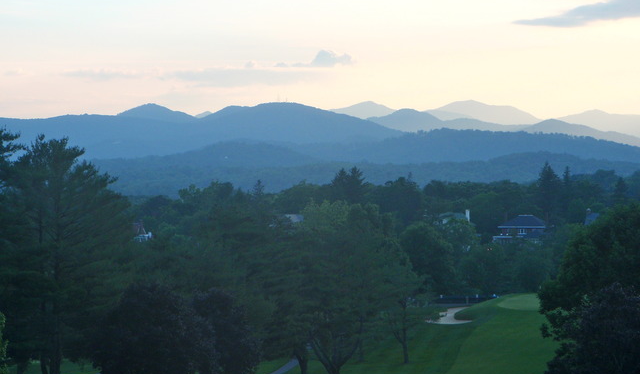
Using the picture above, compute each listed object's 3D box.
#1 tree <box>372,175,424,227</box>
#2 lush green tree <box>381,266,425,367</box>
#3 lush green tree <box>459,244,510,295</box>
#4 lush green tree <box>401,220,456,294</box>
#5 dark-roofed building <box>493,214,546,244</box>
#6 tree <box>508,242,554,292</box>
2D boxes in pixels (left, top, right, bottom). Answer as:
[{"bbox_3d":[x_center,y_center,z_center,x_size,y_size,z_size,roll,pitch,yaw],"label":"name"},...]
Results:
[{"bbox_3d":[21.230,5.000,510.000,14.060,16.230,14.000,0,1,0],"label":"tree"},{"bbox_3d":[11.510,17.720,260.000,6.340,13.240,6.500,0,1,0],"label":"lush green tree"},{"bbox_3d":[38.820,19.470,445.000,12.270,12.270,12.000,0,1,0],"label":"lush green tree"},{"bbox_3d":[25.320,16.680,440.000,13.070,17.270,13.000,0,1,0],"label":"lush green tree"},{"bbox_3d":[58.180,12.540,550.000,15.750,9.620,12.000,0,1,0],"label":"dark-roofed building"},{"bbox_3d":[49.670,19.110,445.000,10.380,11.560,11.000,0,1,0],"label":"tree"}]

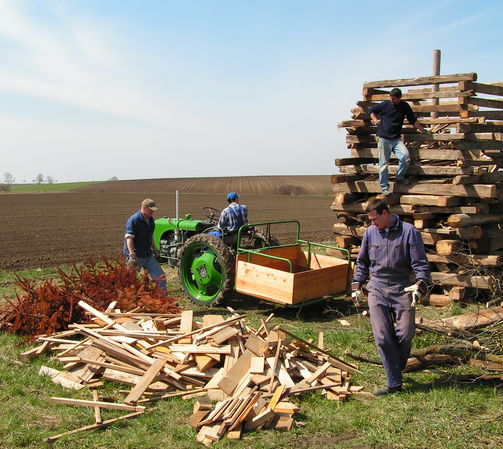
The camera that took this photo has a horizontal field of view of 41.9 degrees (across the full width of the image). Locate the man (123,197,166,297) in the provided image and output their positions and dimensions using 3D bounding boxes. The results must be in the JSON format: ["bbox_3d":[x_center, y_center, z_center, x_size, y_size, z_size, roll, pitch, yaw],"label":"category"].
[{"bbox_3d":[-1.749,0.441,10.884,0.620,1.740,0.550,1,3,28],"label":"man"}]

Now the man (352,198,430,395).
[{"bbox_3d":[1.275,0.670,6.090,0.680,1.750,0.480,1,3,24],"label":"man"}]

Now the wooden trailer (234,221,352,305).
[{"bbox_3d":[0.686,0.582,10.299,1.233,1.050,1.482,9,9,40],"label":"wooden trailer"}]

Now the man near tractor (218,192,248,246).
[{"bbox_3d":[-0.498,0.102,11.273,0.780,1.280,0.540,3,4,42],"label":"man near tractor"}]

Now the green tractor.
[{"bbox_3d":[-0.858,0.453,11.576,2.600,1.650,1.450,2,4,38],"label":"green tractor"}]

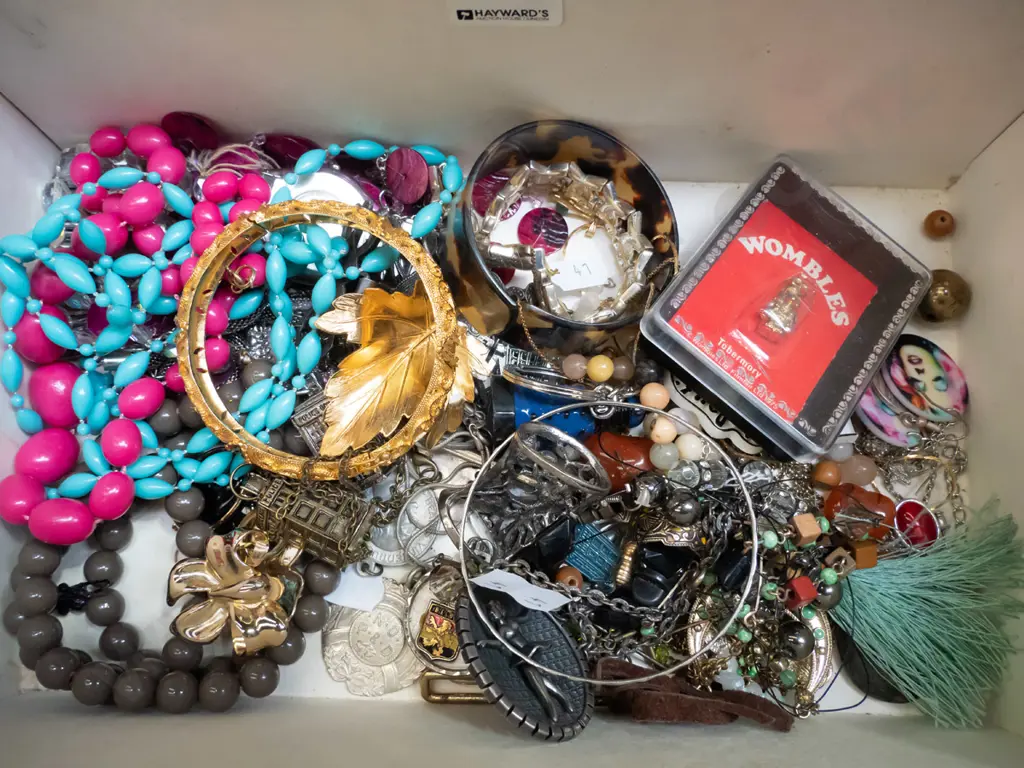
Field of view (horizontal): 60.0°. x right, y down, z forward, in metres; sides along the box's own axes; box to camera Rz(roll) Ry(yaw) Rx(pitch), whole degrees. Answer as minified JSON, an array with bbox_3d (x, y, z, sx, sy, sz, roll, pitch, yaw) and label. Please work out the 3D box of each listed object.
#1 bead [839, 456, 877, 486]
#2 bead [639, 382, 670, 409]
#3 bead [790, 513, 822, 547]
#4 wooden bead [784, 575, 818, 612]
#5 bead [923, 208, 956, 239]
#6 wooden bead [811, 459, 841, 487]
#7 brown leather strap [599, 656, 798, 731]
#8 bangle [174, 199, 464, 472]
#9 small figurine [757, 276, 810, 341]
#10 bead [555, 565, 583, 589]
[{"bbox_3d":[0.096,0.024,0.244,0.010,0.009,0.009,1,79,0],"label":"bead"},{"bbox_3d":[0.038,0.003,0.233,0.008,0.008,0.008,1,79,0],"label":"bead"},{"bbox_3d":[0.076,0.038,0.231,0.006,0.006,0.006,-13,61,-11],"label":"bead"},{"bbox_3d":[0.074,0.053,0.227,0.006,0.006,0.006,-7,57,-23],"label":"wooden bead"},{"bbox_3d":[0.129,-0.049,0.269,0.009,0.008,0.009,1,79,0],"label":"bead"},{"bbox_3d":[0.087,0.025,0.245,0.008,0.008,0.008,1,79,0],"label":"wooden bead"},{"bbox_3d":[0.049,0.083,0.237,0.054,0.017,0.017,14,80,3],"label":"brown leather strap"},{"bbox_3d":[-0.052,-0.011,0.236,0.074,0.011,0.074,1,88,5],"label":"bangle"},{"bbox_3d":[0.072,-0.020,0.233,0.009,0.006,0.018,30,78,-1],"label":"small figurine"},{"bbox_3d":[0.015,0.051,0.233,0.007,0.006,0.007,0,97,-8],"label":"bead"}]

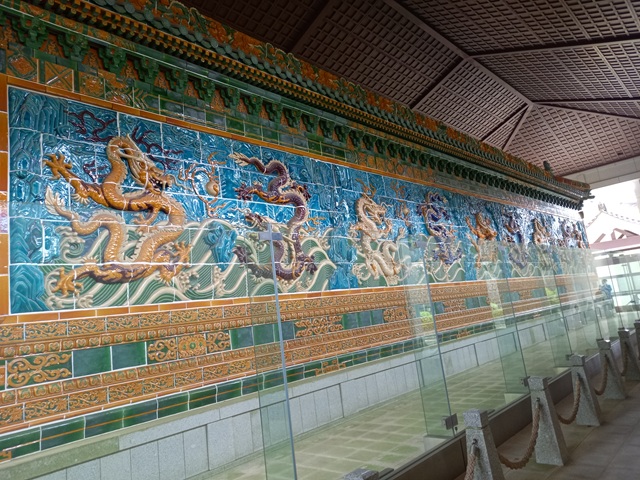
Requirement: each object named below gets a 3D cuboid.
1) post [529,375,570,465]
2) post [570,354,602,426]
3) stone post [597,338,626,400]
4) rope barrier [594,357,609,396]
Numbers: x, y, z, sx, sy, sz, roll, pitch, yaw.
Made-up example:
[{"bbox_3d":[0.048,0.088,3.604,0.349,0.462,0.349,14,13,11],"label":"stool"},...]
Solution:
[{"bbox_3d":[2.124,1.683,4.355,0.229,0.746,0.224,-15,-12,42],"label":"post"},{"bbox_3d":[3.050,1.725,5.337,0.229,0.746,0.224,-15,-12,42],"label":"post"},{"bbox_3d":[3.975,1.768,6.319,0.229,0.746,0.224,-15,-12,42],"label":"stone post"},{"bbox_3d":[3.512,1.743,5.828,0.050,0.381,1.210,-15,-12,42],"label":"rope barrier"}]

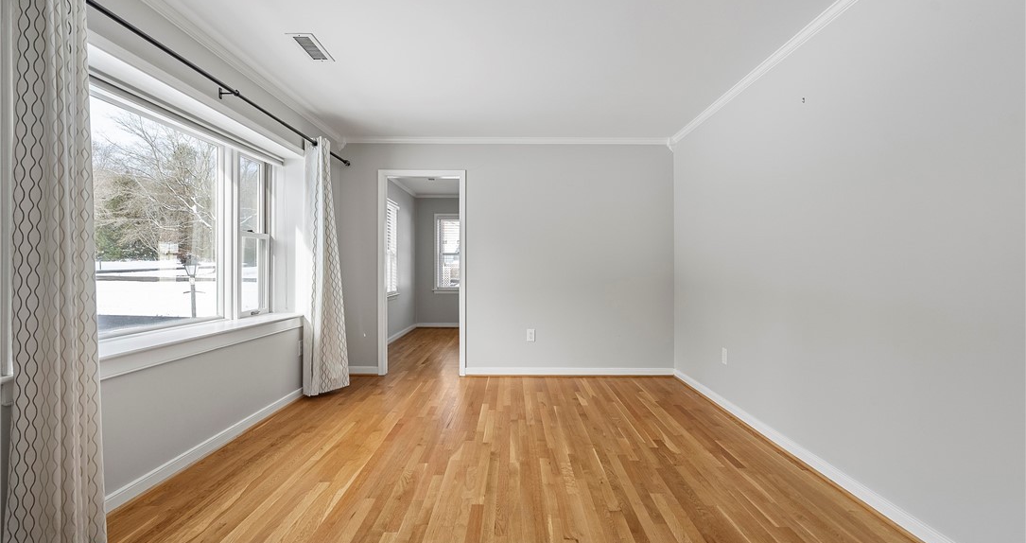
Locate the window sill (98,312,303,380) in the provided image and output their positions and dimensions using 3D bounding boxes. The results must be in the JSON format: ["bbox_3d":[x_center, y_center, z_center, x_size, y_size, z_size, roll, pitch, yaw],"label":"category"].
[{"bbox_3d":[-1.927,0.415,2.860,0.380,0.100,2.360,0,0,0],"label":"window sill"}]

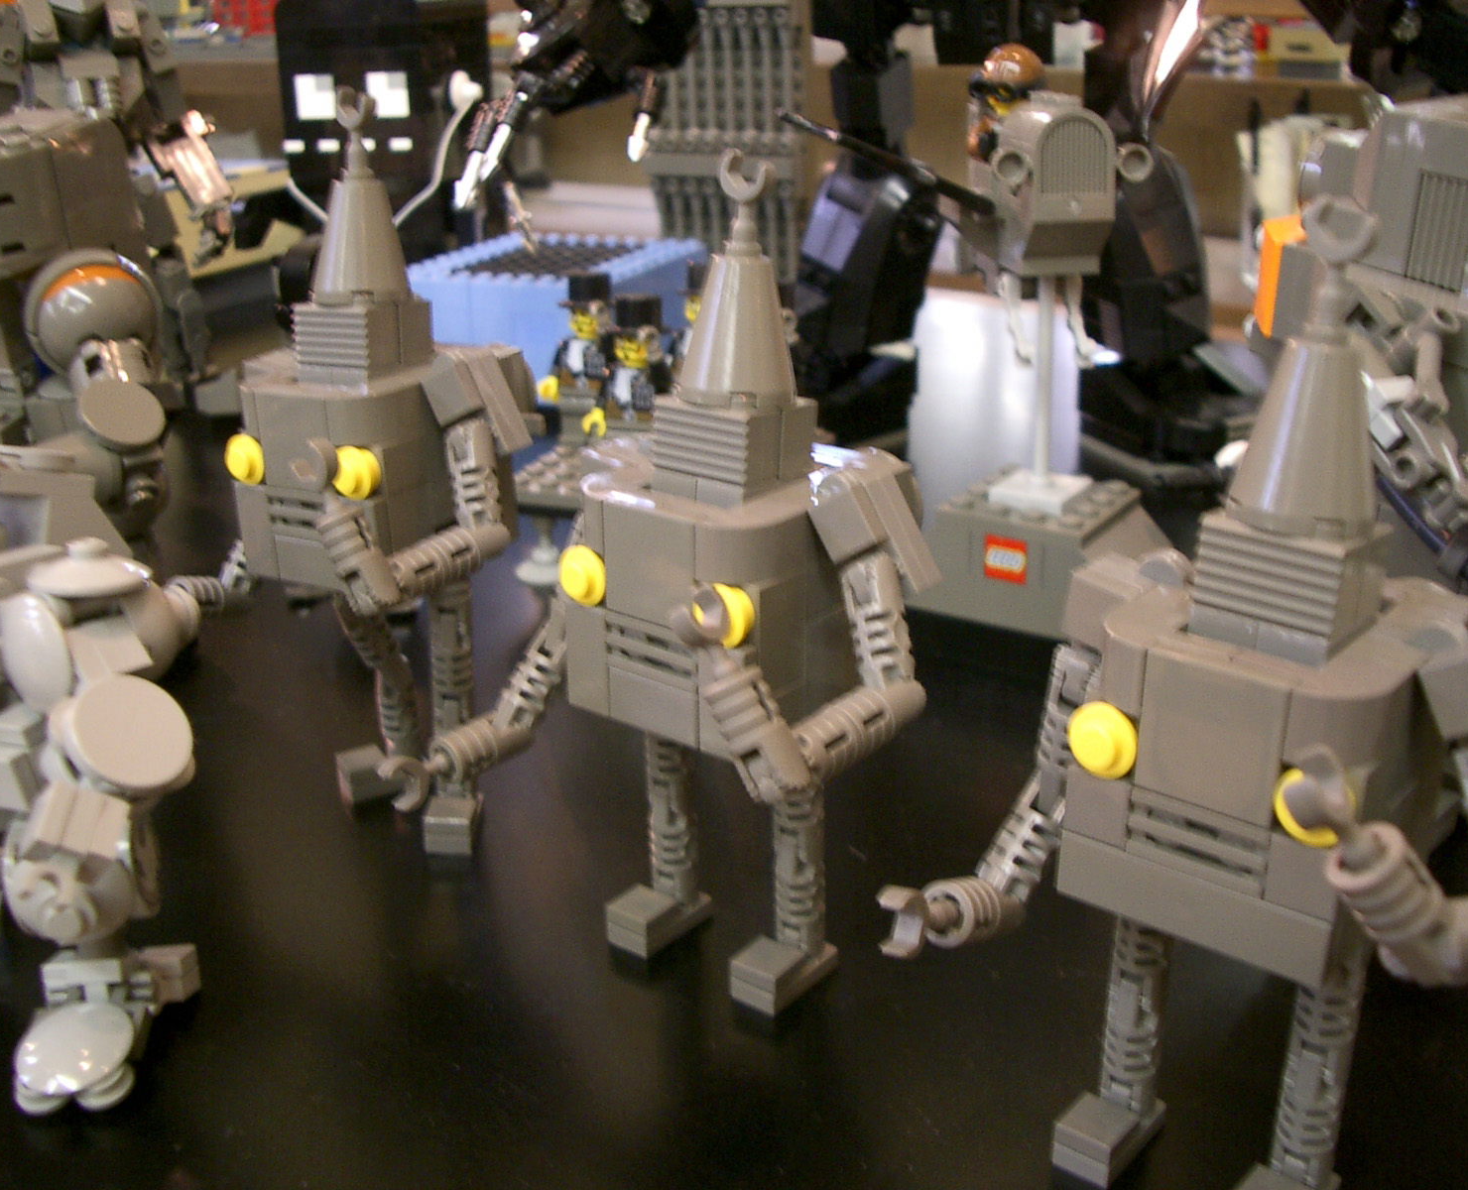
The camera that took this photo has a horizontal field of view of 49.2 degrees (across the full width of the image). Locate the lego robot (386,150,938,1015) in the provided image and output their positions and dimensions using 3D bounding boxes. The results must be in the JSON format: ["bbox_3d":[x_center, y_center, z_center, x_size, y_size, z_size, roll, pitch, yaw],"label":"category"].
[{"bbox_3d":[-0.007,-0.002,0.224,0.069,0.117,0.061,15,23,35],"label":"lego robot"}]

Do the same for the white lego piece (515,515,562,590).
[{"bbox_3d":[-0.051,-0.013,0.429,0.016,0.016,0.016,1,20,0],"label":"white lego piece"}]

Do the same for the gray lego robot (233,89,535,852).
[{"bbox_3d":[-0.065,-0.021,0.266,0.068,0.120,0.061,13,22,30],"label":"gray lego robot"}]

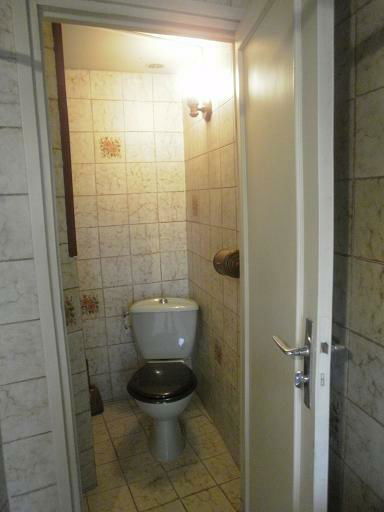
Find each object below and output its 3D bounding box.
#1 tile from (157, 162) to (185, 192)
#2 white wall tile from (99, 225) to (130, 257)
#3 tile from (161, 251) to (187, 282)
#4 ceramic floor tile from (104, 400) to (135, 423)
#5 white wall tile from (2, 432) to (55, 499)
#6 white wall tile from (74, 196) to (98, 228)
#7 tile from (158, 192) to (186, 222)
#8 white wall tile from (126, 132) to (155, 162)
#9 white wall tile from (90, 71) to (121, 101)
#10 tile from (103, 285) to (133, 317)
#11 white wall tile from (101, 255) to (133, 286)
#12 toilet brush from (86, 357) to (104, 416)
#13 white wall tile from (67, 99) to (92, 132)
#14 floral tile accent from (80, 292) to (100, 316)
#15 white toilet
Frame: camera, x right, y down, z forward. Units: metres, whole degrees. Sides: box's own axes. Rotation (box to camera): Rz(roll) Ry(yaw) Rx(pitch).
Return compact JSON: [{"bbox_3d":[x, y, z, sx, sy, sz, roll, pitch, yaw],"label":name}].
[{"bbox_3d":[-0.140,-0.526,2.622,0.200,0.203,0.010,-4,8,-17],"label":"tile"},{"bbox_3d":[-0.505,-0.097,2.563,0.198,0.203,0.010,-4,8,-17],"label":"white wall tile"},{"bbox_3d":[-0.120,0.070,2.663,0.190,0.200,0.010,-4,8,-15],"label":"tile"},{"bbox_3d":[-0.492,1.043,2.563,0.199,0.010,0.197,-5,9,-22],"label":"ceramic floor tile"},{"bbox_3d":[-0.546,0.703,1.304,0.148,0.200,0.010,-5,9,-23],"label":"white wall tile"},{"bbox_3d":[-0.683,-0.284,2.484,0.158,0.203,0.010,-4,8,-17],"label":"white wall tile"},{"bbox_3d":[-0.133,-0.326,2.650,0.200,0.203,0.010,-4,8,-17],"label":"tile"},{"bbox_3d":[-0.333,-0.702,2.483,0.197,0.199,0.010,-4,9,-15],"label":"white wall tile"},{"bbox_3d":[-0.536,-1.062,2.410,0.198,0.182,0.010,-4,8,-15],"label":"white wall tile"},{"bbox_3d":[-0.492,0.304,2.619,0.198,0.203,0.010,-4,8,-17],"label":"tile"},{"bbox_3d":[-0.499,0.107,2.563,0.198,0.200,0.010,-4,8,-15],"label":"white wall tile"},{"bbox_3d":[-0.647,0.843,2.510,0.120,0.370,0.120,-4,8,-15],"label":"toilet brush"},{"bbox_3d":[-0.711,-0.865,2.355,0.197,0.199,0.010,-4,9,-15],"label":"white wall tile"},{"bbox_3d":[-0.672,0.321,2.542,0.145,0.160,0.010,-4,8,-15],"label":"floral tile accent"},{"bbox_3d":[-0.151,0.681,2.149,0.420,0.750,0.630,-2,8,-2],"label":"white toilet"}]

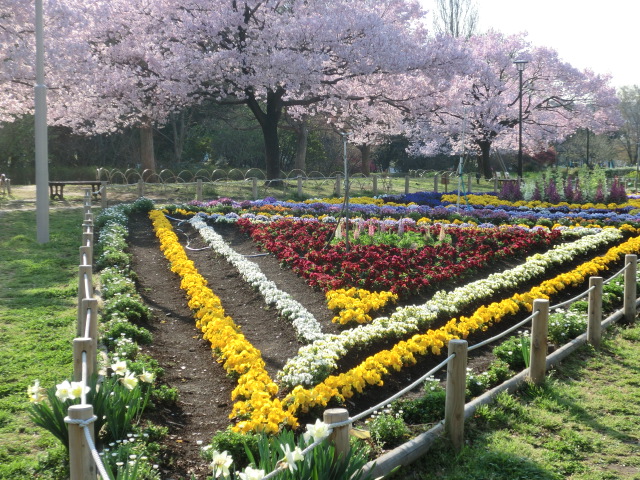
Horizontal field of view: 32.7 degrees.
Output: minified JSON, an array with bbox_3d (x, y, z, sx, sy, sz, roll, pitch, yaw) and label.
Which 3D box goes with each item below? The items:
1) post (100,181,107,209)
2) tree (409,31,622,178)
[{"bbox_3d":[-4.586,-0.957,23.137,0.102,0.568,0.102,0,6,0],"label":"post"},{"bbox_3d":[7.866,-5.425,44.000,8.700,6.000,8.200,0,5,0],"label":"tree"}]

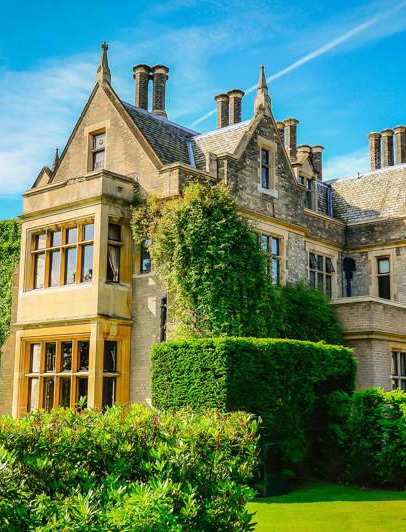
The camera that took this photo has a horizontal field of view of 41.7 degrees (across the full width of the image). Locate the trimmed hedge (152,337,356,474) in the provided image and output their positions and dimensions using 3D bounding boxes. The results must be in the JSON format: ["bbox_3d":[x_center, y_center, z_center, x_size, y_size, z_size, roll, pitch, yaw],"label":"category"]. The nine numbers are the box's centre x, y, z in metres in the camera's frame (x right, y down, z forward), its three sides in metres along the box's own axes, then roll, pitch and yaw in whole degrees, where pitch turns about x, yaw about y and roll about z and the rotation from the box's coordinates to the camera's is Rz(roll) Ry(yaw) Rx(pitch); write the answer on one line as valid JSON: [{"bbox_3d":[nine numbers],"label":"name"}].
[{"bbox_3d":[1.025,2.595,9.906,3.461,2.233,1.987,11,-15,-40],"label":"trimmed hedge"}]

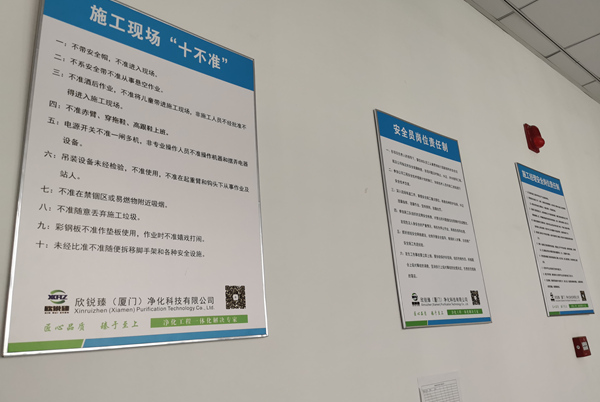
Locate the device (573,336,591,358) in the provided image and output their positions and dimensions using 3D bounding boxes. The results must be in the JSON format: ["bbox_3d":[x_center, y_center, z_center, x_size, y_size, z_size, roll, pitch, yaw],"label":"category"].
[{"bbox_3d":[1.267,0.654,2.099,0.086,0.086,0.034,10,-22,-40],"label":"device"}]

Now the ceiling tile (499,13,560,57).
[{"bbox_3d":[1.309,-0.934,2.647,0.597,0.015,0.094,10,-22,-40],"label":"ceiling tile"}]

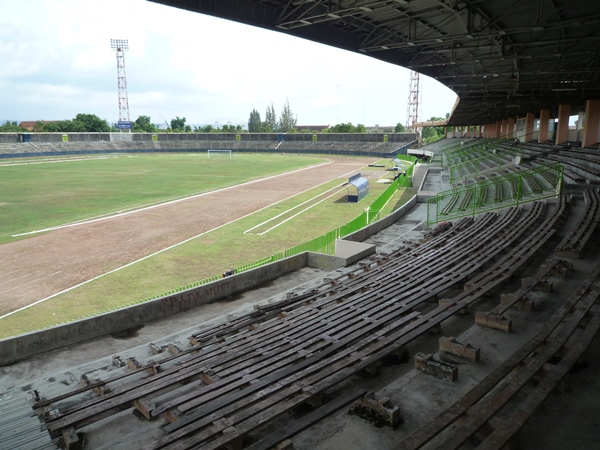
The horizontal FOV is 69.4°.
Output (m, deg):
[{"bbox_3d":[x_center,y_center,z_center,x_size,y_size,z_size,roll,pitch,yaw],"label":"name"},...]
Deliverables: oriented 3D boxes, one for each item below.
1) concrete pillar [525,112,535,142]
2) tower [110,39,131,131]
[{"bbox_3d":[22.835,-9.656,43.000,0.570,2.900,0.580,4,12,18],"label":"concrete pillar"},{"bbox_3d":[-68.845,-49.980,168.337,6.400,41.000,4.000,-3,12,-15],"label":"tower"}]

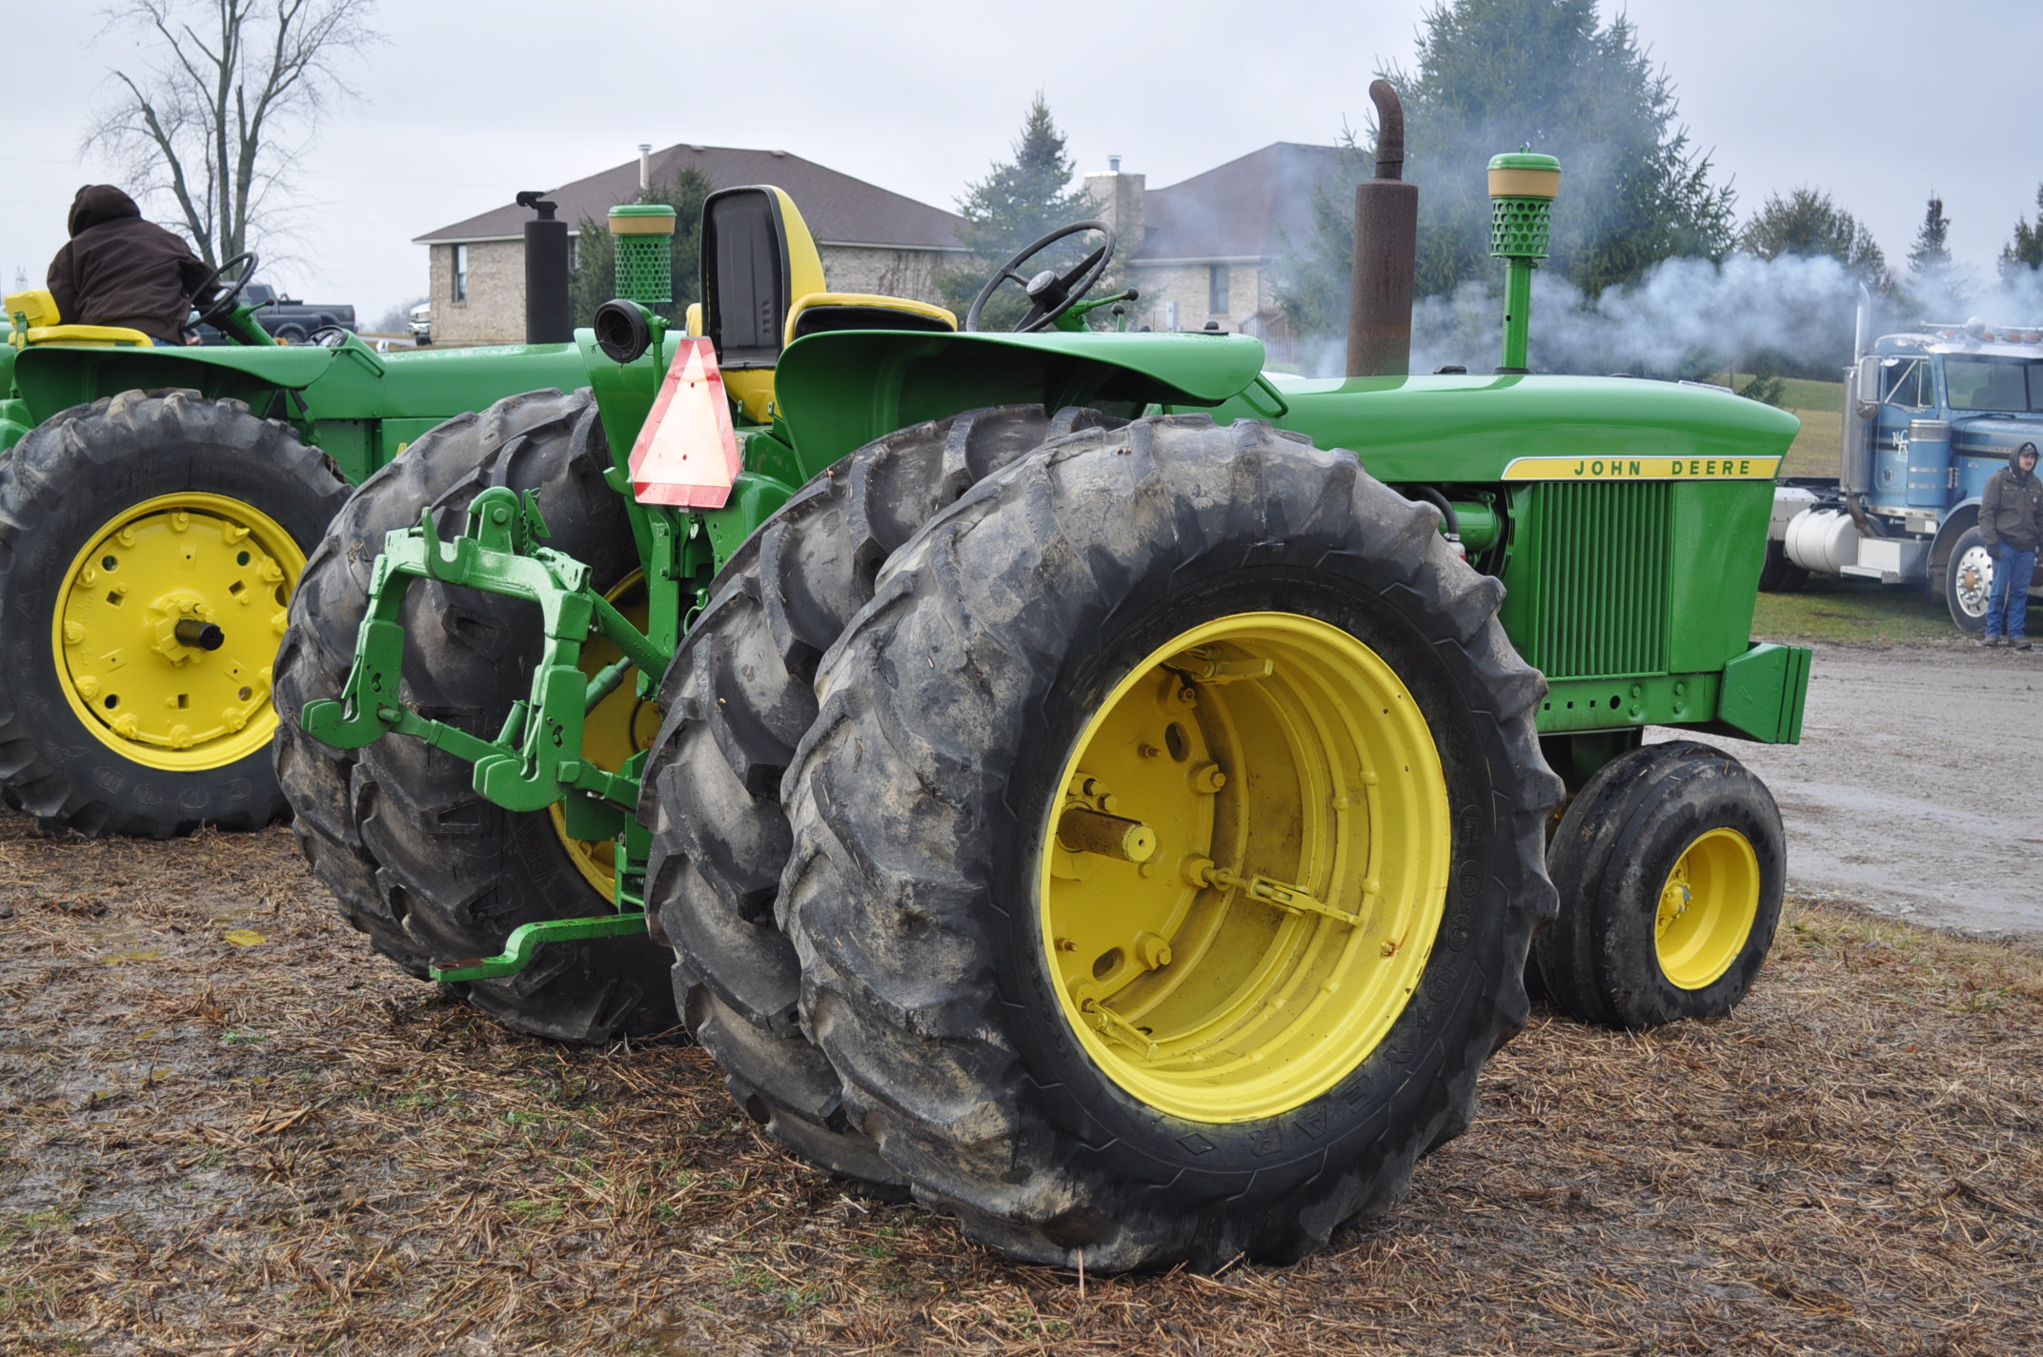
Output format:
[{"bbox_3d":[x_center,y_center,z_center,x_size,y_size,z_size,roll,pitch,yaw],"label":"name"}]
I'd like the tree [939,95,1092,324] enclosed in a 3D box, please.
[{"bbox_3d":[0.500,-11.700,75.000,4.800,6.400,4.800,1,6,0],"label":"tree"}]

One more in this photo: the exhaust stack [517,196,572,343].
[{"bbox_3d":[-1.855,-1.562,11.214,0.220,0.580,0.170,-3,7,-35],"label":"exhaust stack"}]

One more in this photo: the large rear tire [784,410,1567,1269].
[{"bbox_3d":[0.304,0.299,5.375,1.600,1.560,0.460,-3,7,-33],"label":"large rear tire"}]

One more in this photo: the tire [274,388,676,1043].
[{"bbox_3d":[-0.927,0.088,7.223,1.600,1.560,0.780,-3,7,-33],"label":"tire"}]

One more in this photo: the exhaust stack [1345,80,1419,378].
[{"bbox_3d":[0.885,-1.085,7.150,0.165,0.710,0.155,-1,6,-17],"label":"exhaust stack"}]

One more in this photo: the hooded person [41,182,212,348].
[{"bbox_3d":[-3.095,-1.105,10.387,0.780,1.240,0.580,-3,7,-35],"label":"hooded person"}]

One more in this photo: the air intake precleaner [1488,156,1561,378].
[{"bbox_3d":[1.245,-1.045,7.395,0.185,0.550,0.185,1,6,0],"label":"air intake precleaner"}]

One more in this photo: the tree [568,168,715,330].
[{"bbox_3d":[-7.900,-9.100,64.000,3.800,4.000,3.800,1,6,0],"label":"tree"}]

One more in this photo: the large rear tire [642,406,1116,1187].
[{"bbox_3d":[0.017,0.250,5.806,1.600,1.560,0.460,-3,7,-33],"label":"large rear tire"}]

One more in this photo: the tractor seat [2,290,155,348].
[{"bbox_3d":[-3.315,-1.132,10.227,0.530,0.460,0.550,-3,7,-35],"label":"tractor seat"}]

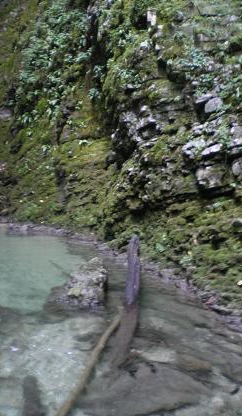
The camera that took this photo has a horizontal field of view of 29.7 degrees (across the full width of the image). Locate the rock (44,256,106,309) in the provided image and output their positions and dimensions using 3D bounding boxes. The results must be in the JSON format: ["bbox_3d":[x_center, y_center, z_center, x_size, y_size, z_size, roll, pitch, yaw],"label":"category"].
[{"bbox_3d":[-0.476,0.827,5.000,0.620,0.380,0.550,1,11,6],"label":"rock"}]

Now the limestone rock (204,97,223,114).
[{"bbox_3d":[1.215,-1.347,6.000,0.220,0.200,0.200,3,11,17],"label":"limestone rock"}]

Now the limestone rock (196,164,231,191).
[{"bbox_3d":[1.134,-0.374,5.600,0.400,0.280,0.300,3,11,17],"label":"limestone rock"}]

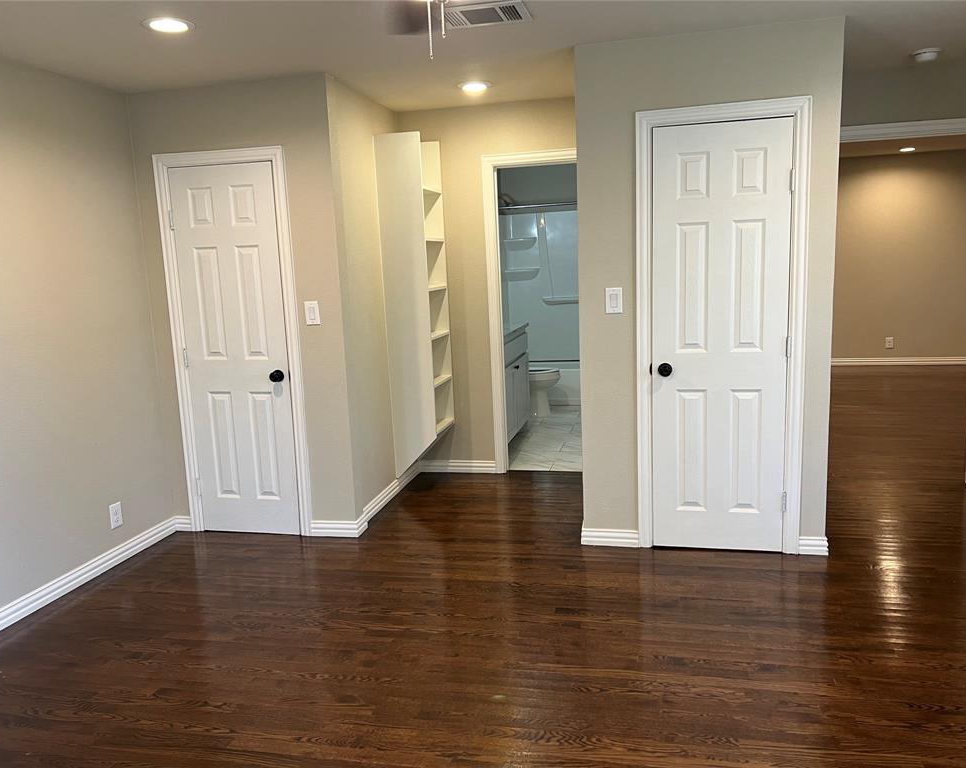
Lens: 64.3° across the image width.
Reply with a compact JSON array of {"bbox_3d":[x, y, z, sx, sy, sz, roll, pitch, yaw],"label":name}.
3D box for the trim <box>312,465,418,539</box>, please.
[{"bbox_3d":[-0.682,0.692,4.859,0.264,0.090,1.263,0,10,13],"label":"trim"}]

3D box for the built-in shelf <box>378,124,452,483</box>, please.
[{"bbox_3d":[-0.409,-0.472,4.921,0.287,2.106,0.468,0,10,13],"label":"built-in shelf"}]

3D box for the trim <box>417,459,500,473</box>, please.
[{"bbox_3d":[-0.174,0.583,5.373,0.537,0.090,0.018,0,10,13],"label":"trim"}]

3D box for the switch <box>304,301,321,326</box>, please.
[{"bbox_3d":[-0.904,-0.374,4.074,0.077,0.127,0.010,0,10,13],"label":"switch"}]

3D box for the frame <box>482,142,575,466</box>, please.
[{"bbox_3d":[0.416,-0.435,5.113,0.740,2.131,0.120,0,10,13],"label":"frame"}]

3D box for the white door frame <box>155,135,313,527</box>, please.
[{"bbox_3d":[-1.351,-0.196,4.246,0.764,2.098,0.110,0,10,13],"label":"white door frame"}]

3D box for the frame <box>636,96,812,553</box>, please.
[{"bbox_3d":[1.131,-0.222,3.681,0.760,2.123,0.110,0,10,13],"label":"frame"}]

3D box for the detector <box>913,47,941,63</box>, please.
[{"bbox_3d":[2.297,-1.693,3.977,0.140,0.046,0.140,0,10,13],"label":"detector"}]

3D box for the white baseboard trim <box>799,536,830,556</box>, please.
[{"bbox_3d":[1.604,0.784,3.709,0.138,0.090,0.018,0,10,13],"label":"white baseboard trim"}]

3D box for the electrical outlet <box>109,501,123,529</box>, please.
[{"bbox_3d":[-1.898,0.685,3.992,0.009,0.124,0.081,0,10,13],"label":"electrical outlet"}]

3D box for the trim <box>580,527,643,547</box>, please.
[{"bbox_3d":[0.651,0.790,3.922,0.295,0.090,0.018,0,10,13],"label":"trim"}]

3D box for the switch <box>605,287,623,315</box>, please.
[{"bbox_3d":[0.636,-0.400,3.718,0.075,0.126,0.010,0,10,13],"label":"switch"}]

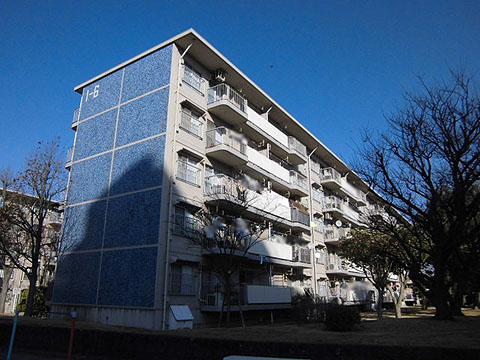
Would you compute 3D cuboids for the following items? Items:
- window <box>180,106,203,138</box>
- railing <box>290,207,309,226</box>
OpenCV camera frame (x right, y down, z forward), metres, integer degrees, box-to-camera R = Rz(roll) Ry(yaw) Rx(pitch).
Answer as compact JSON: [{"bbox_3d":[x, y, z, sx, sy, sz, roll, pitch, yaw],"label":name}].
[{"bbox_3d":[-2.495,-3.001,18.876,0.159,1.272,1.775,-11,-21,32],"label":"window"},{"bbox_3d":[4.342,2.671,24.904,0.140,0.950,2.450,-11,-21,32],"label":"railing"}]

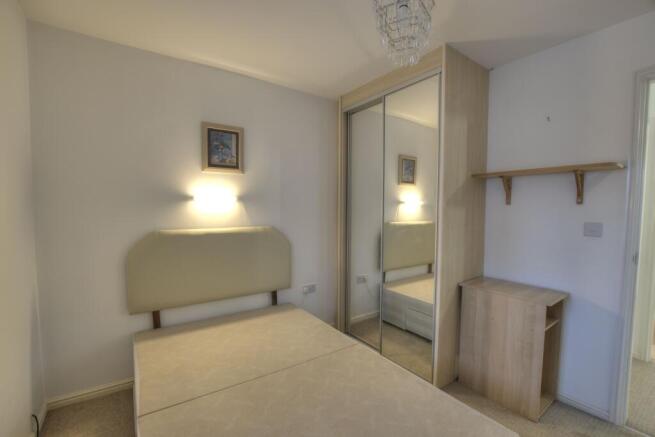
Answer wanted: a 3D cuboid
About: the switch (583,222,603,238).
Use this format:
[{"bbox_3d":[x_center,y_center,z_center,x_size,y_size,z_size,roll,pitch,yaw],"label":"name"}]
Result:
[{"bbox_3d":[1.649,0.075,1.694,0.012,0.087,0.087,-1,4,-33],"label":"switch"}]

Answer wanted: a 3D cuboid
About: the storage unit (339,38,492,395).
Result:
[{"bbox_3d":[0.686,0.002,2.538,0.588,2.361,1.226,-2,4,-34],"label":"storage unit"}]

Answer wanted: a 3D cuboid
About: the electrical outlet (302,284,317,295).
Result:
[{"bbox_3d":[-0.171,0.708,2.727,0.146,0.082,0.012,-2,4,-34],"label":"electrical outlet"}]

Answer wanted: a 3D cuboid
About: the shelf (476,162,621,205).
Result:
[{"bbox_3d":[1.400,-0.203,1.808,0.223,0.217,0.751,-2,4,-34],"label":"shelf"}]

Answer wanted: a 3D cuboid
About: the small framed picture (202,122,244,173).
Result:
[{"bbox_3d":[-0.831,-0.560,2.194,0.327,0.376,0.025,-2,4,-34],"label":"small framed picture"}]

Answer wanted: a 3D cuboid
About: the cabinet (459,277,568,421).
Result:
[{"bbox_3d":[1.282,0.851,1.918,0.350,0.738,0.536,-2,4,-34],"label":"cabinet"}]

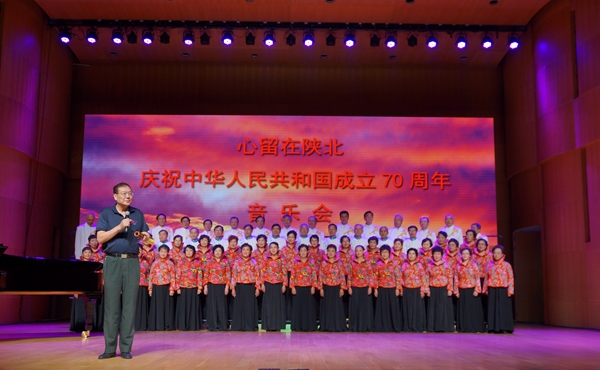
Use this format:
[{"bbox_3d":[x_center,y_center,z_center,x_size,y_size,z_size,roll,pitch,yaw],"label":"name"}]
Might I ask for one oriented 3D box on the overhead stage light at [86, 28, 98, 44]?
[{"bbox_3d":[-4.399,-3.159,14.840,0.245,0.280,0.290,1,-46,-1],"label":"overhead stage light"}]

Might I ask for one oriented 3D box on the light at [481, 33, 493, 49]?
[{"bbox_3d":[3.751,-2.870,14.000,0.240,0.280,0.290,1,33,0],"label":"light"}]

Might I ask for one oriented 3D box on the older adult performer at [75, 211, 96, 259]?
[{"bbox_3d":[-4.155,1.365,13.730,0.540,1.700,0.340,4,-10,-22],"label":"older adult performer"}]

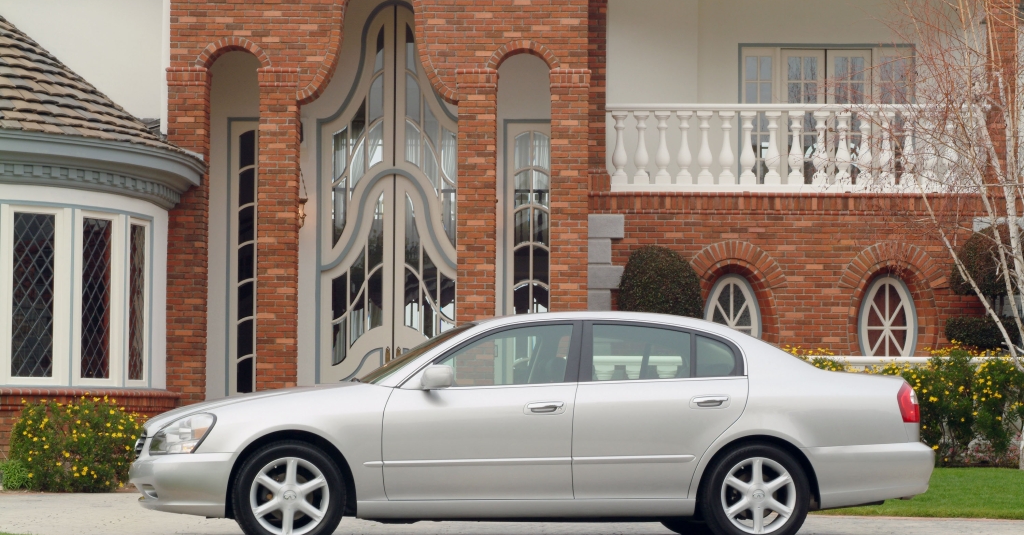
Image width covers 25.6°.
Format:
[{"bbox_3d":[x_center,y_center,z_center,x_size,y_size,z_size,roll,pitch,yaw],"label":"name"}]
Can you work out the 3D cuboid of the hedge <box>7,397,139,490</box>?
[{"bbox_3d":[-4.140,1.705,21.894,1.316,0.914,0.850,0,-3,2],"label":"hedge"}]

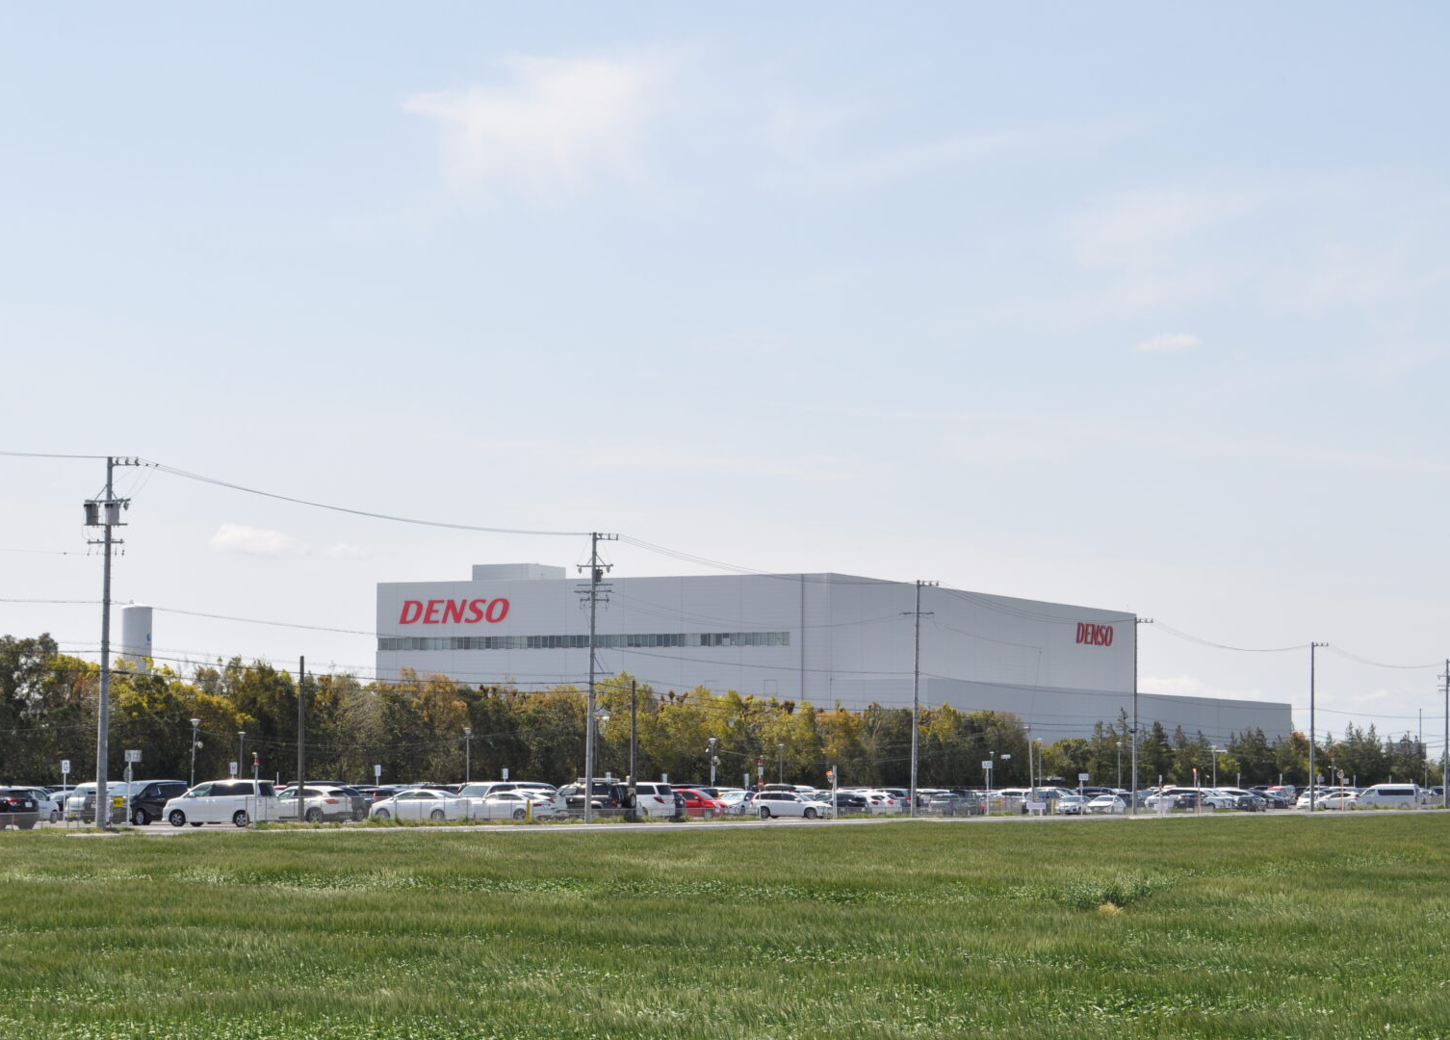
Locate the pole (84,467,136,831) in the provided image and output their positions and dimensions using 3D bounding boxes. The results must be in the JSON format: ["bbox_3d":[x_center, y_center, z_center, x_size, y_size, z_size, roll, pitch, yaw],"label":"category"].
[{"bbox_3d":[-21.329,4.368,123.486,1.850,12.900,0.700,-2,-5,25],"label":"pole"}]

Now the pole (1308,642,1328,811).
[{"bbox_3d":[45.163,15.811,271.486,1.450,12.900,0.360,-2,-5,25],"label":"pole"}]

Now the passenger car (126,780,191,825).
[{"bbox_3d":[-24.500,11.990,151.072,1.850,1.900,4.920,-2,-5,24],"label":"passenger car"}]

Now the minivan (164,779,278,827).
[{"bbox_3d":[-19.457,10.996,137.569,4.620,1.820,1.710,-2,-5,25],"label":"minivan"}]

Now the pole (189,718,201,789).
[{"bbox_3d":[-26.970,12.673,181.194,0.520,5.100,0.520,0,-4,0],"label":"pole"}]

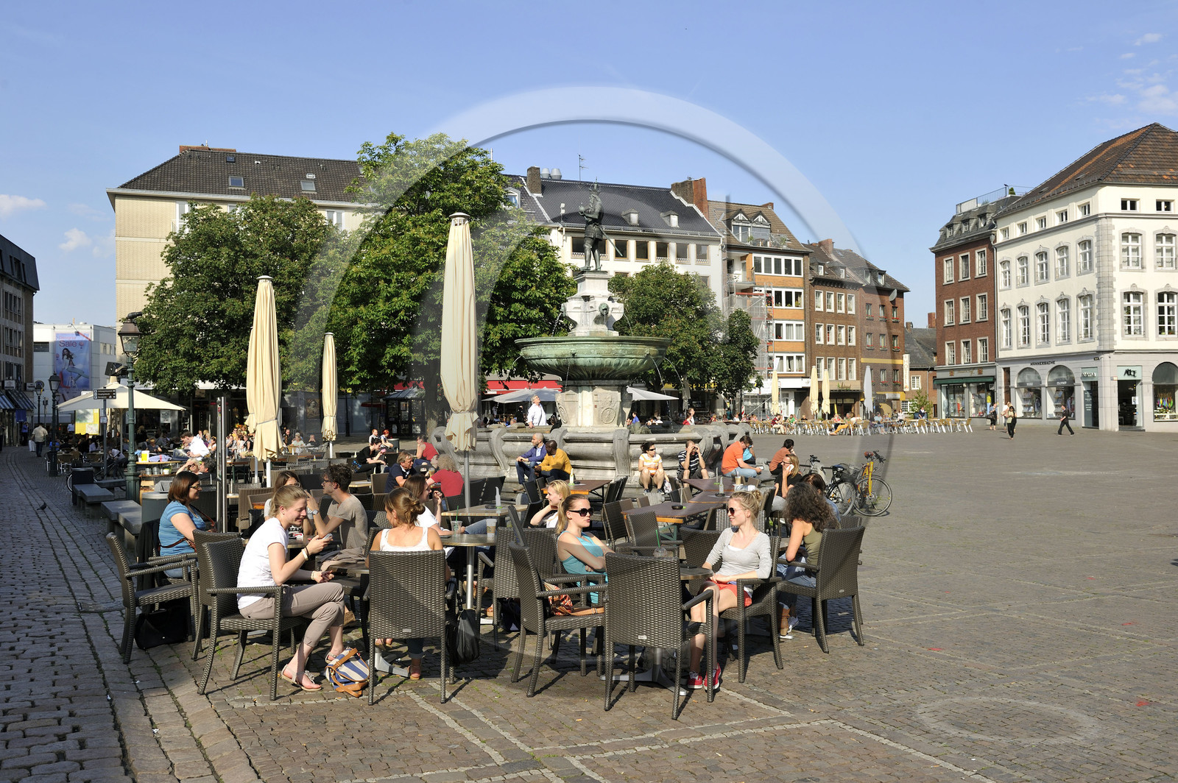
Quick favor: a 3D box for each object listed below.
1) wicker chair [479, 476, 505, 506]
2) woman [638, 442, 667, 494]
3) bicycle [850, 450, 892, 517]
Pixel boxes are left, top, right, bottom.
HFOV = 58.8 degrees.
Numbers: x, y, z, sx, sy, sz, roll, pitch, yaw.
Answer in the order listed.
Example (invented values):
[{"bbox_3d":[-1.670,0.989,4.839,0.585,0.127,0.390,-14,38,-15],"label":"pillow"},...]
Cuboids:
[{"bbox_3d":[-1.397,1.547,13.431,0.570,0.900,0.550,-1,-1,32],"label":"wicker chair"},{"bbox_3d":[1.182,1.465,19.900,0.520,0.990,0.680,-1,-1,-3],"label":"woman"},{"bbox_3d":[4.890,1.590,18.400,0.650,1.100,1.600,-1,-1,6],"label":"bicycle"}]

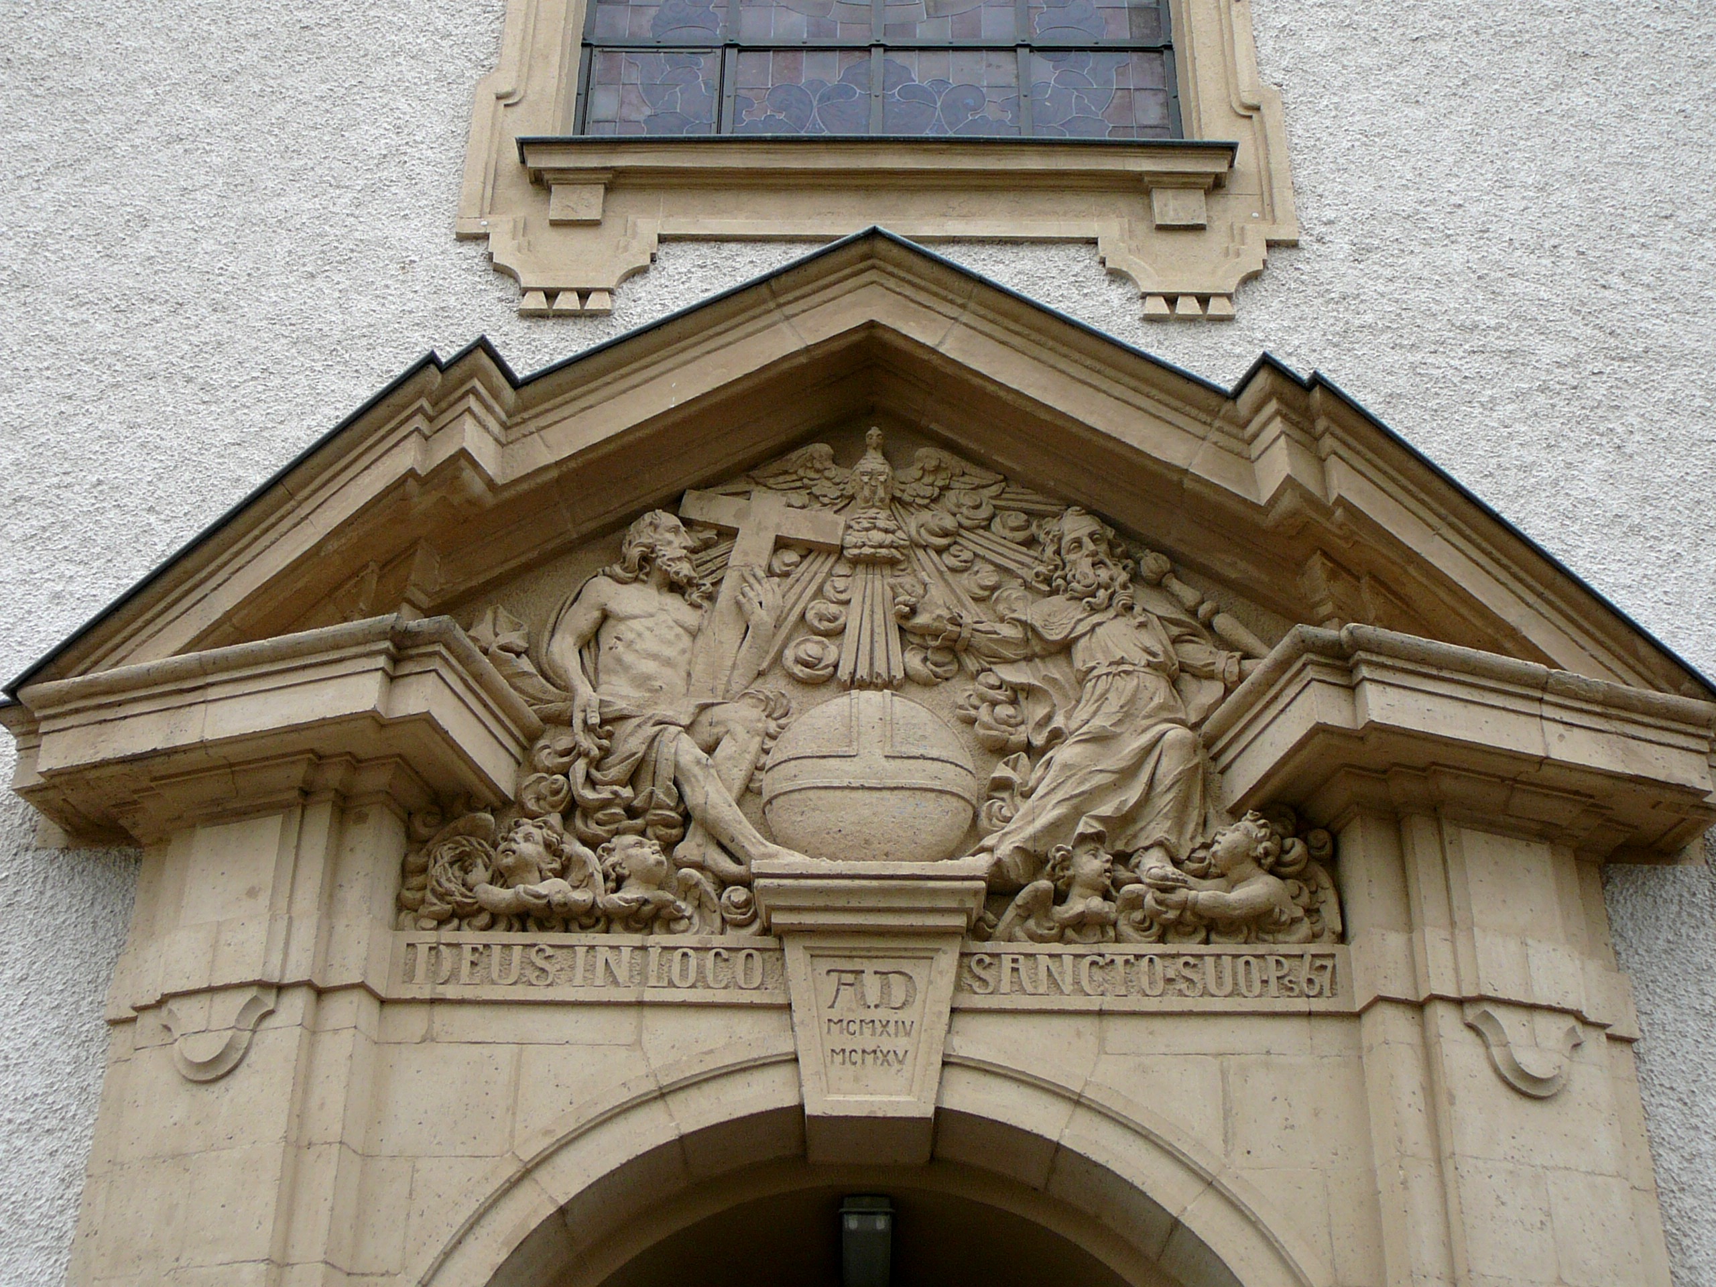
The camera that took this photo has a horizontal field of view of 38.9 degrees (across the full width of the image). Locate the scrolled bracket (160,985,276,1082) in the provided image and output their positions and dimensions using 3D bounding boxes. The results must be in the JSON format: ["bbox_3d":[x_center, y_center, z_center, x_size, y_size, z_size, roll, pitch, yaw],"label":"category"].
[{"bbox_3d":[-1.707,1.060,6.437,0.365,0.255,0.065,-10,-34,16],"label":"scrolled bracket"}]

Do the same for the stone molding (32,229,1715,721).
[{"bbox_3d":[0.004,-0.502,7.167,4.740,1.580,0.790,0,-32,1],"label":"stone molding"}]

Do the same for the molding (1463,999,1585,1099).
[{"bbox_3d":[1.764,1.097,6.410,0.360,0.255,0.065,11,-34,-15],"label":"molding"}]

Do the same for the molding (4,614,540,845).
[{"bbox_3d":[-1.694,0.300,6.784,1.485,0.290,0.635,-9,-34,16],"label":"molding"}]

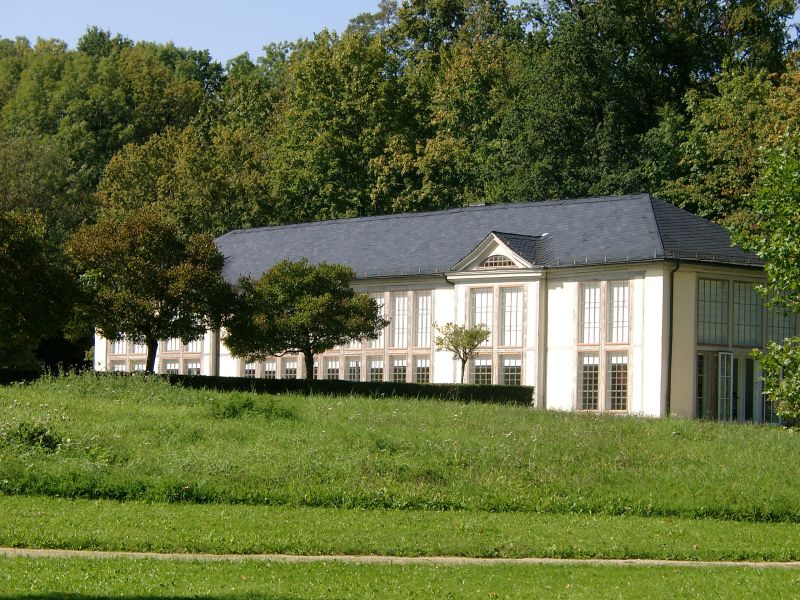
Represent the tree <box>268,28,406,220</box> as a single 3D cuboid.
[{"bbox_3d":[-3.628,-4.950,130.000,8.440,20.610,8.440,1,-3,0],"label":"tree"}]

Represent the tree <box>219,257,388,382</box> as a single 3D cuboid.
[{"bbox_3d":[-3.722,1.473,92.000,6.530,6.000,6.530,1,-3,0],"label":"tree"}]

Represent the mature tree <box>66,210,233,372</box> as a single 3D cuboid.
[{"bbox_3d":[-10.121,0.402,93.000,6.600,7.910,6.600,1,-3,0],"label":"mature tree"}]

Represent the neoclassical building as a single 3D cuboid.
[{"bbox_3d":[0.717,0.775,109.329,10.880,9.710,43.110,4,-4,-38],"label":"neoclassical building"}]

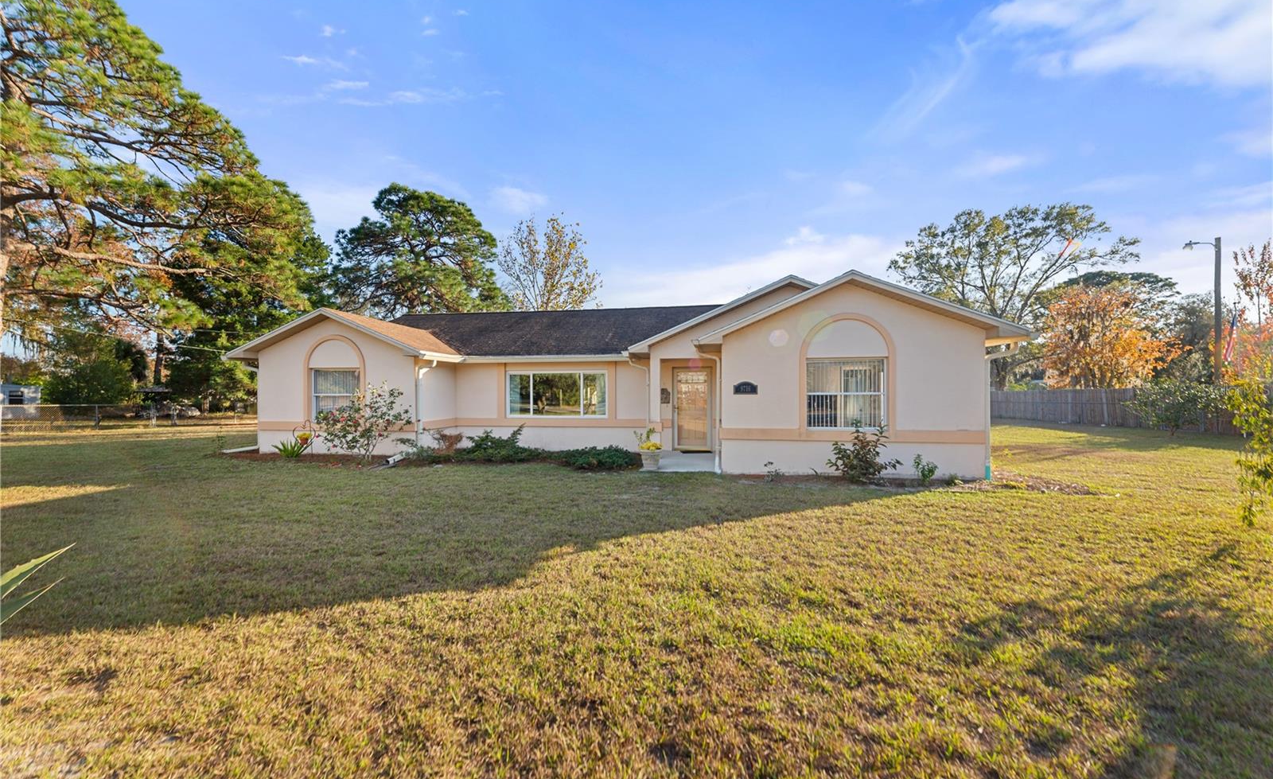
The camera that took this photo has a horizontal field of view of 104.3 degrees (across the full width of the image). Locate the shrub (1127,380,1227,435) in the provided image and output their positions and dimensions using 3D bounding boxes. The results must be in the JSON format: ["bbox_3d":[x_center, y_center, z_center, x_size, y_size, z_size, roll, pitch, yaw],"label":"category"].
[{"bbox_3d":[20.165,0.664,18.500,2.800,2.110,2.600,0,-1,10],"label":"shrub"}]

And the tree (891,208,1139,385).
[{"bbox_3d":[29.659,-6.289,39.000,16.000,16.630,15.000,0,-1,10],"label":"tree"}]

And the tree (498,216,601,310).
[{"bbox_3d":[-4.747,-3.807,27.000,6.000,11.300,5.600,0,-1,10],"label":"tree"}]

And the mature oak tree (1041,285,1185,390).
[{"bbox_3d":[28.782,-2.262,30.000,6.600,8.300,6.200,0,-1,10],"label":"mature oak tree"}]

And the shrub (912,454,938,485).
[{"bbox_3d":[4.865,1.332,8.350,0.450,0.470,0.420,0,-1,10],"label":"shrub"}]

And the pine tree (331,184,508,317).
[{"bbox_3d":[-12.951,-5.174,29.500,10.200,14.110,9.600,0,-1,10],"label":"pine tree"}]

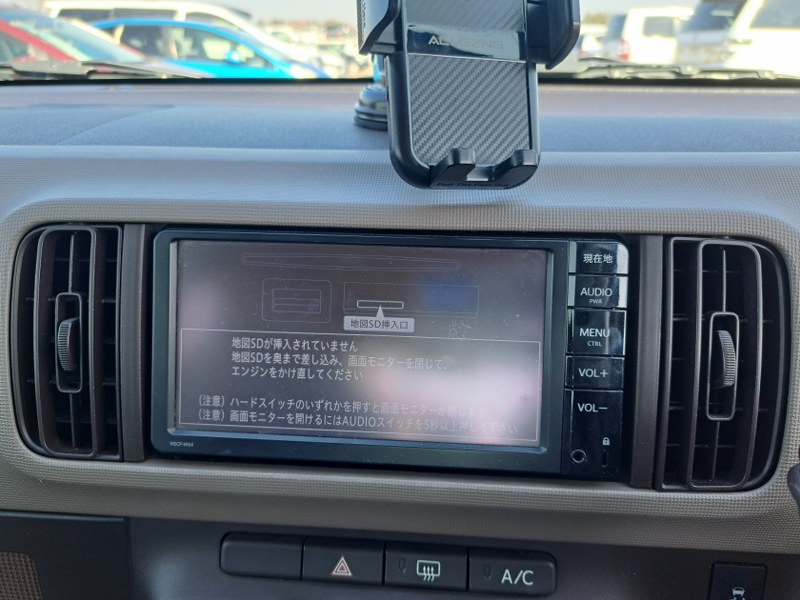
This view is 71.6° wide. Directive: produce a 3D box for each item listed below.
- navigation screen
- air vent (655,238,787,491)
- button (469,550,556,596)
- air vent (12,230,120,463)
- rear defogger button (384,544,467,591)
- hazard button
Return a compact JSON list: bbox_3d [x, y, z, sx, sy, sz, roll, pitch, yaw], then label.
[{"bbox_3d":[-0.019,0.018,0.241,0.162,0.083,0.010,2,1,4],"label":"navigation screen"},{"bbox_3d":[0.130,0.026,0.235,0.049,0.102,0.025,2,1,4],"label":"air vent"},{"bbox_3d":[0.048,0.117,0.242,0.037,0.018,0.012,2,-5,4],"label":"button"},{"bbox_3d":[-0.144,0.018,0.254,0.051,0.103,0.025,2,1,4],"label":"air vent"},{"bbox_3d":[0.012,0.116,0.245,0.036,0.018,0.012,2,-5,4],"label":"rear defogger button"},{"bbox_3d":[-0.024,0.114,0.247,0.036,0.018,0.012,2,-5,4],"label":"hazard button"}]

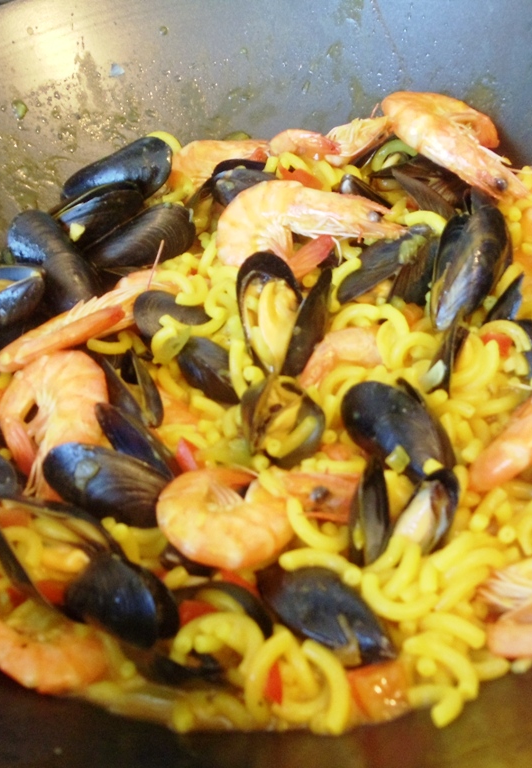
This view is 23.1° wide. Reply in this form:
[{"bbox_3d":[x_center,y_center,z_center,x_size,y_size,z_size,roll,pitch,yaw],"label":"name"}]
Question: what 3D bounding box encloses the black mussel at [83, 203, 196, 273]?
[{"bbox_3d":[-0.060,-0.070,0.625,0.056,0.023,0.029,-25,43,-6],"label":"black mussel"}]

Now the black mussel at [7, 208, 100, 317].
[{"bbox_3d":[-0.093,-0.053,0.565,0.028,0.022,0.061,-35,79,-14],"label":"black mussel"}]

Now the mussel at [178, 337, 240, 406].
[{"bbox_3d":[-0.021,-0.004,0.510,0.023,0.017,0.046,-34,54,-18],"label":"mussel"}]

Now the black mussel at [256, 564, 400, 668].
[{"bbox_3d":[0.021,0.079,0.445,0.055,0.022,0.027,29,54,25],"label":"black mussel"}]

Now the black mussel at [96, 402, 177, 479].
[{"bbox_3d":[-0.053,0.024,0.520,0.022,0.026,0.052,-36,58,-26],"label":"black mussel"}]

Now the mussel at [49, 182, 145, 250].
[{"bbox_3d":[-0.076,-0.075,0.585,0.046,0.020,0.025,-28,72,-13],"label":"mussel"}]

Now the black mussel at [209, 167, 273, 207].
[{"bbox_3d":[-0.006,-0.094,0.640,0.050,0.023,0.028,1,43,9],"label":"black mussel"}]

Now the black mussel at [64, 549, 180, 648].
[{"bbox_3d":[-0.051,0.075,0.466,0.034,0.025,0.049,-33,69,-23],"label":"black mussel"}]

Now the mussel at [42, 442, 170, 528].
[{"bbox_3d":[-0.056,0.037,0.465,0.057,0.021,0.027,17,58,16],"label":"mussel"}]

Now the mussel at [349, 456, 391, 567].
[{"bbox_3d":[0.035,0.043,0.440,0.015,0.021,0.045,-2,52,8],"label":"mussel"}]

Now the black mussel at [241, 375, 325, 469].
[{"bbox_3d":[0.005,0.015,0.522,0.034,0.025,0.047,6,50,19],"label":"black mussel"}]

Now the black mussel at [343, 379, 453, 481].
[{"bbox_3d":[0.049,0.019,0.498,0.030,0.024,0.057,-34,58,-24],"label":"black mussel"}]

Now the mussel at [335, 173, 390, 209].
[{"bbox_3d":[0.051,-0.088,0.622,0.048,0.023,0.024,25,51,15],"label":"mussel"}]

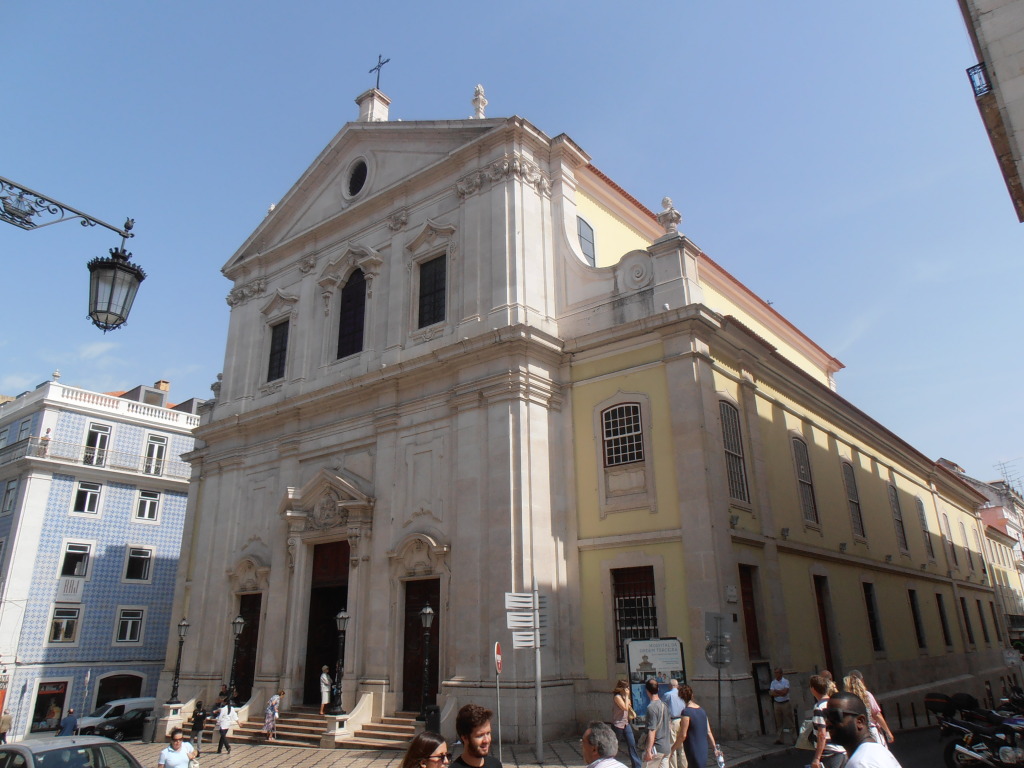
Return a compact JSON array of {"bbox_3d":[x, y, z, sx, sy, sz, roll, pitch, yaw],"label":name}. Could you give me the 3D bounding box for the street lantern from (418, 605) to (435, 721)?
[{"bbox_3d":[-2.542,8.240,21.212,0.520,3.280,0.520,-15,-24,34],"label":"street lantern"}]

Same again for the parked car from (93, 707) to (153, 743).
[{"bbox_3d":[-19.098,17.429,36.463,1.750,1.440,4.200,-17,-26,38],"label":"parked car"}]

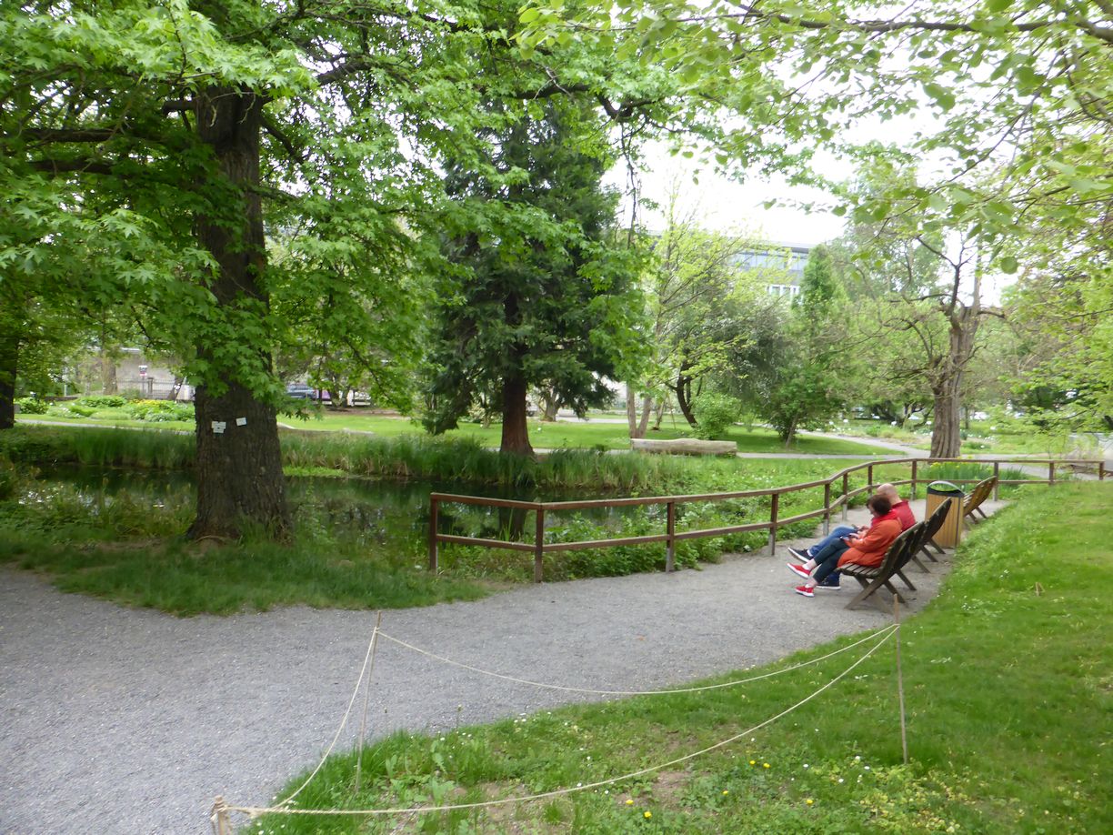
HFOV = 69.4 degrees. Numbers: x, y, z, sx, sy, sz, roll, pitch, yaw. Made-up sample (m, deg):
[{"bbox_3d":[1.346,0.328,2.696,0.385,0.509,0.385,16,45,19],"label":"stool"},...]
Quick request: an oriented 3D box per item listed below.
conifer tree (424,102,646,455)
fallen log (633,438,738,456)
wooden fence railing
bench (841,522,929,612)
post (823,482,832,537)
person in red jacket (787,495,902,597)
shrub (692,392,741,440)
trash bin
[{"bbox_3d":[-1.028,-5.960,30.153,7.800,14.800,7.800,0,3,0],"label":"conifer tree"},{"bbox_3d":[4.912,1.146,30.985,4.000,0.620,0.620,1,3,14],"label":"fallen log"},{"bbox_3d":[5.316,1.437,14.607,15.825,1.100,2.904,-2,3,-37],"label":"wooden fence railing"},{"bbox_3d":[3.473,1.543,8.482,0.600,0.760,1.600,2,3,33],"label":"bench"},{"bbox_3d":[4.335,1.473,12.873,0.085,0.870,0.085,2,3,33],"label":"post"},{"bbox_3d":[2.981,1.363,8.381,1.150,1.120,0.520,2,3,33],"label":"person in red jacket"},{"bbox_3d":[7.355,-0.051,36.947,2.250,2.250,2.200,0,3,0],"label":"shrub"},{"bbox_3d":[5.717,1.432,11.849,0.520,0.950,0.480,4,3,25],"label":"trash bin"}]

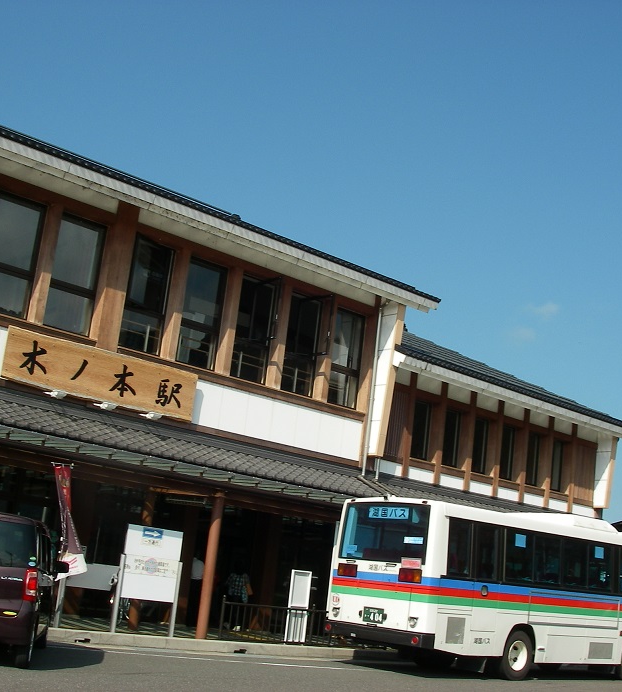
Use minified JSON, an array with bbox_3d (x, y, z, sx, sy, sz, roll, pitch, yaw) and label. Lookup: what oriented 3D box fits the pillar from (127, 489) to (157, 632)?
[{"bbox_3d":[-3.083,3.897,18.462,0.180,2.550,0.180,17,-17,-39],"label":"pillar"}]

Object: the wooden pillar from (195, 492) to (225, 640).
[{"bbox_3d":[-1.672,3.670,16.870,0.190,2.500,0.190,17,-17,-39],"label":"wooden pillar"}]

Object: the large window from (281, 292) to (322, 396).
[{"bbox_3d":[-0.221,-0.034,24.666,1.050,2.400,0.130,17,-17,-39],"label":"large window"}]

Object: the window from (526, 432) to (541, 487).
[{"bbox_3d":[6.471,3.379,30.264,0.800,1.550,0.120,17,-17,-38],"label":"window"}]

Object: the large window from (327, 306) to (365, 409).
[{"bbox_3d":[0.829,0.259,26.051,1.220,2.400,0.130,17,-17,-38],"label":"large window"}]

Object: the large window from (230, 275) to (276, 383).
[{"bbox_3d":[-1.336,-0.407,23.729,1.050,2.400,0.130,17,-17,-39],"label":"large window"}]

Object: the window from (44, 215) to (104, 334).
[{"bbox_3d":[-4.832,-1.462,20.748,1.050,2.400,0.130,17,-17,-39],"label":"window"}]

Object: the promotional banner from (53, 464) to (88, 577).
[{"bbox_3d":[-4.035,2.928,16.986,0.200,1.800,0.520,-1,-15,30],"label":"promotional banner"}]

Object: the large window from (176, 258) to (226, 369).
[{"bbox_3d":[-2.567,-0.773,23.263,1.220,2.400,0.130,17,-17,-38],"label":"large window"}]

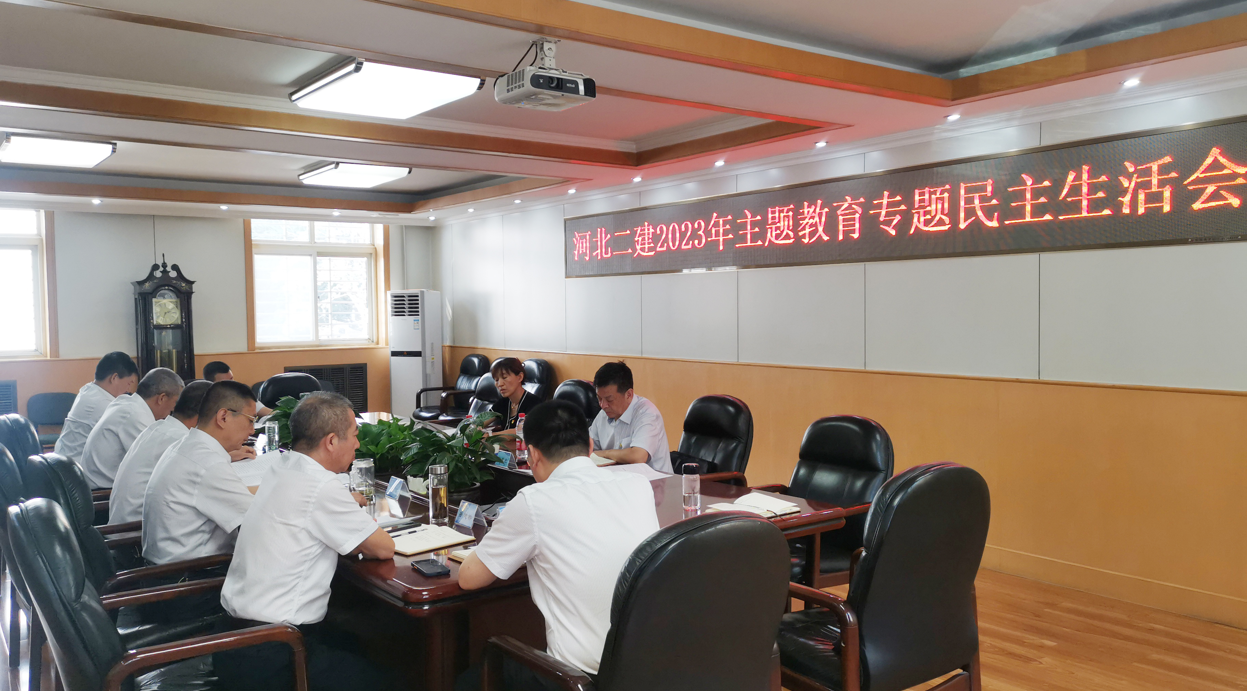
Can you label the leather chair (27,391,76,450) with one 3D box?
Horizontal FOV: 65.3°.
[{"bbox_3d":[-5.046,0.853,8.701,0.490,0.840,0.580,-2,3,-36],"label":"leather chair"}]

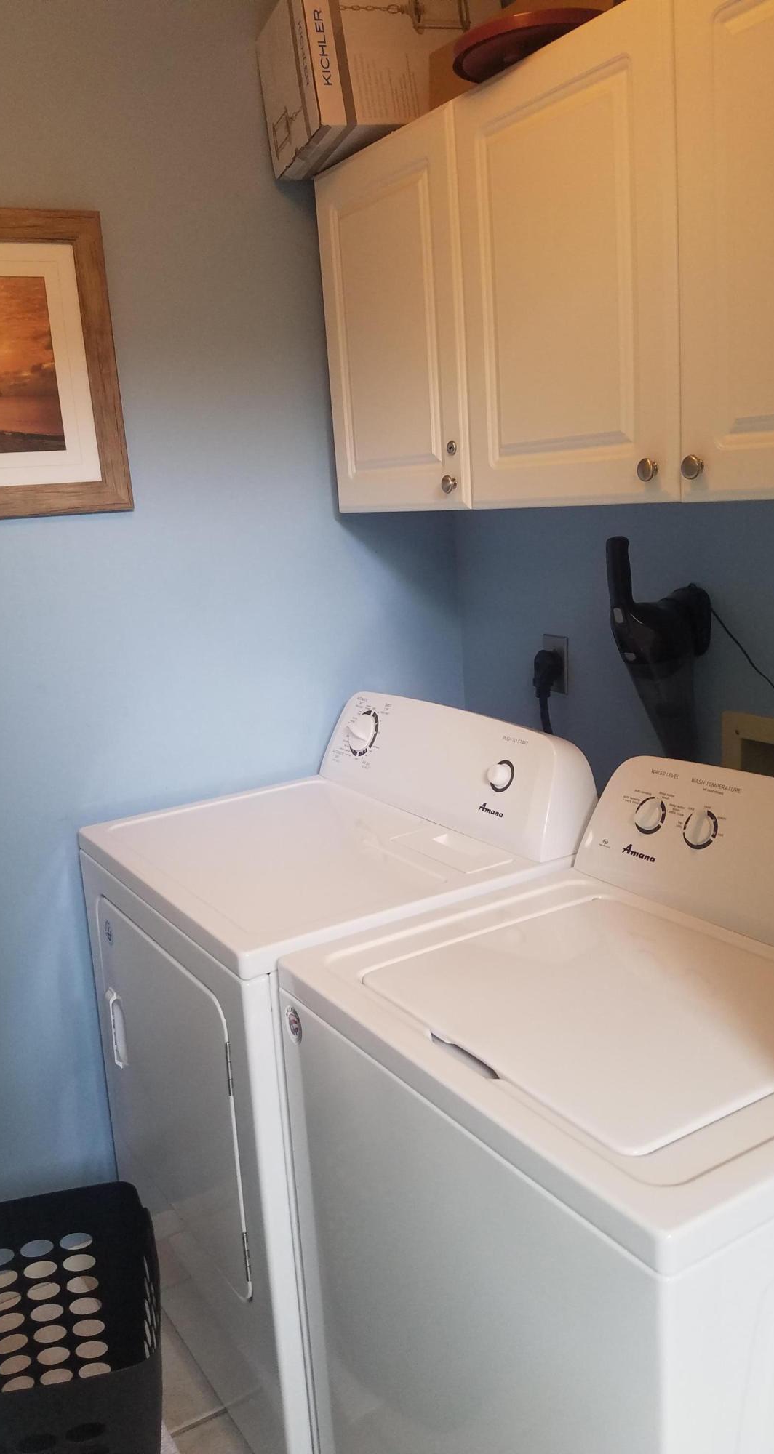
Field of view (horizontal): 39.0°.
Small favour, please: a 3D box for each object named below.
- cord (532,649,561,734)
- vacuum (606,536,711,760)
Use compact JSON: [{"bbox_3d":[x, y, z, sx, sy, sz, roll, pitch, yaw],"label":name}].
[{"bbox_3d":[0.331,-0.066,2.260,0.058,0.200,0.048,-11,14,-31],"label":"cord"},{"bbox_3d":[0.468,-0.108,1.901,0.184,0.435,0.110,-11,14,-31],"label":"vacuum"}]

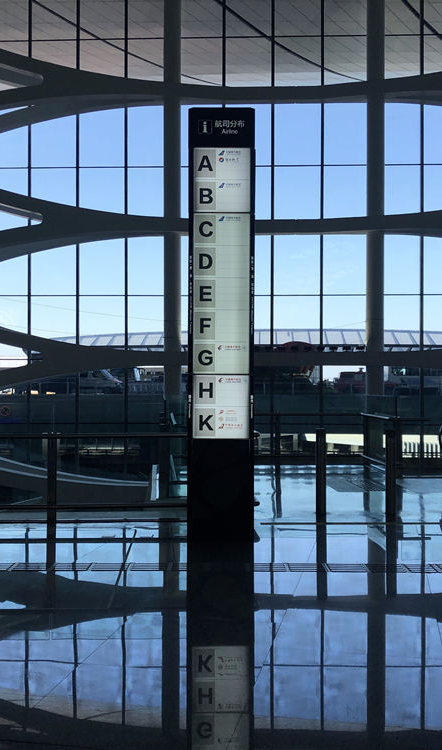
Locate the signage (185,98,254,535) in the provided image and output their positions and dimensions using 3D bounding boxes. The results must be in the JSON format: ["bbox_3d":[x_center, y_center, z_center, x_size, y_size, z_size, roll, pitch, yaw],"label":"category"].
[{"bbox_3d":[0.007,-0.452,7.550,0.610,3.950,0.380,0,0,0],"label":"signage"}]

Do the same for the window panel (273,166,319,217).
[{"bbox_3d":[3.000,-7.080,31.800,1.880,2.370,0.100,0,0,2],"label":"window panel"}]

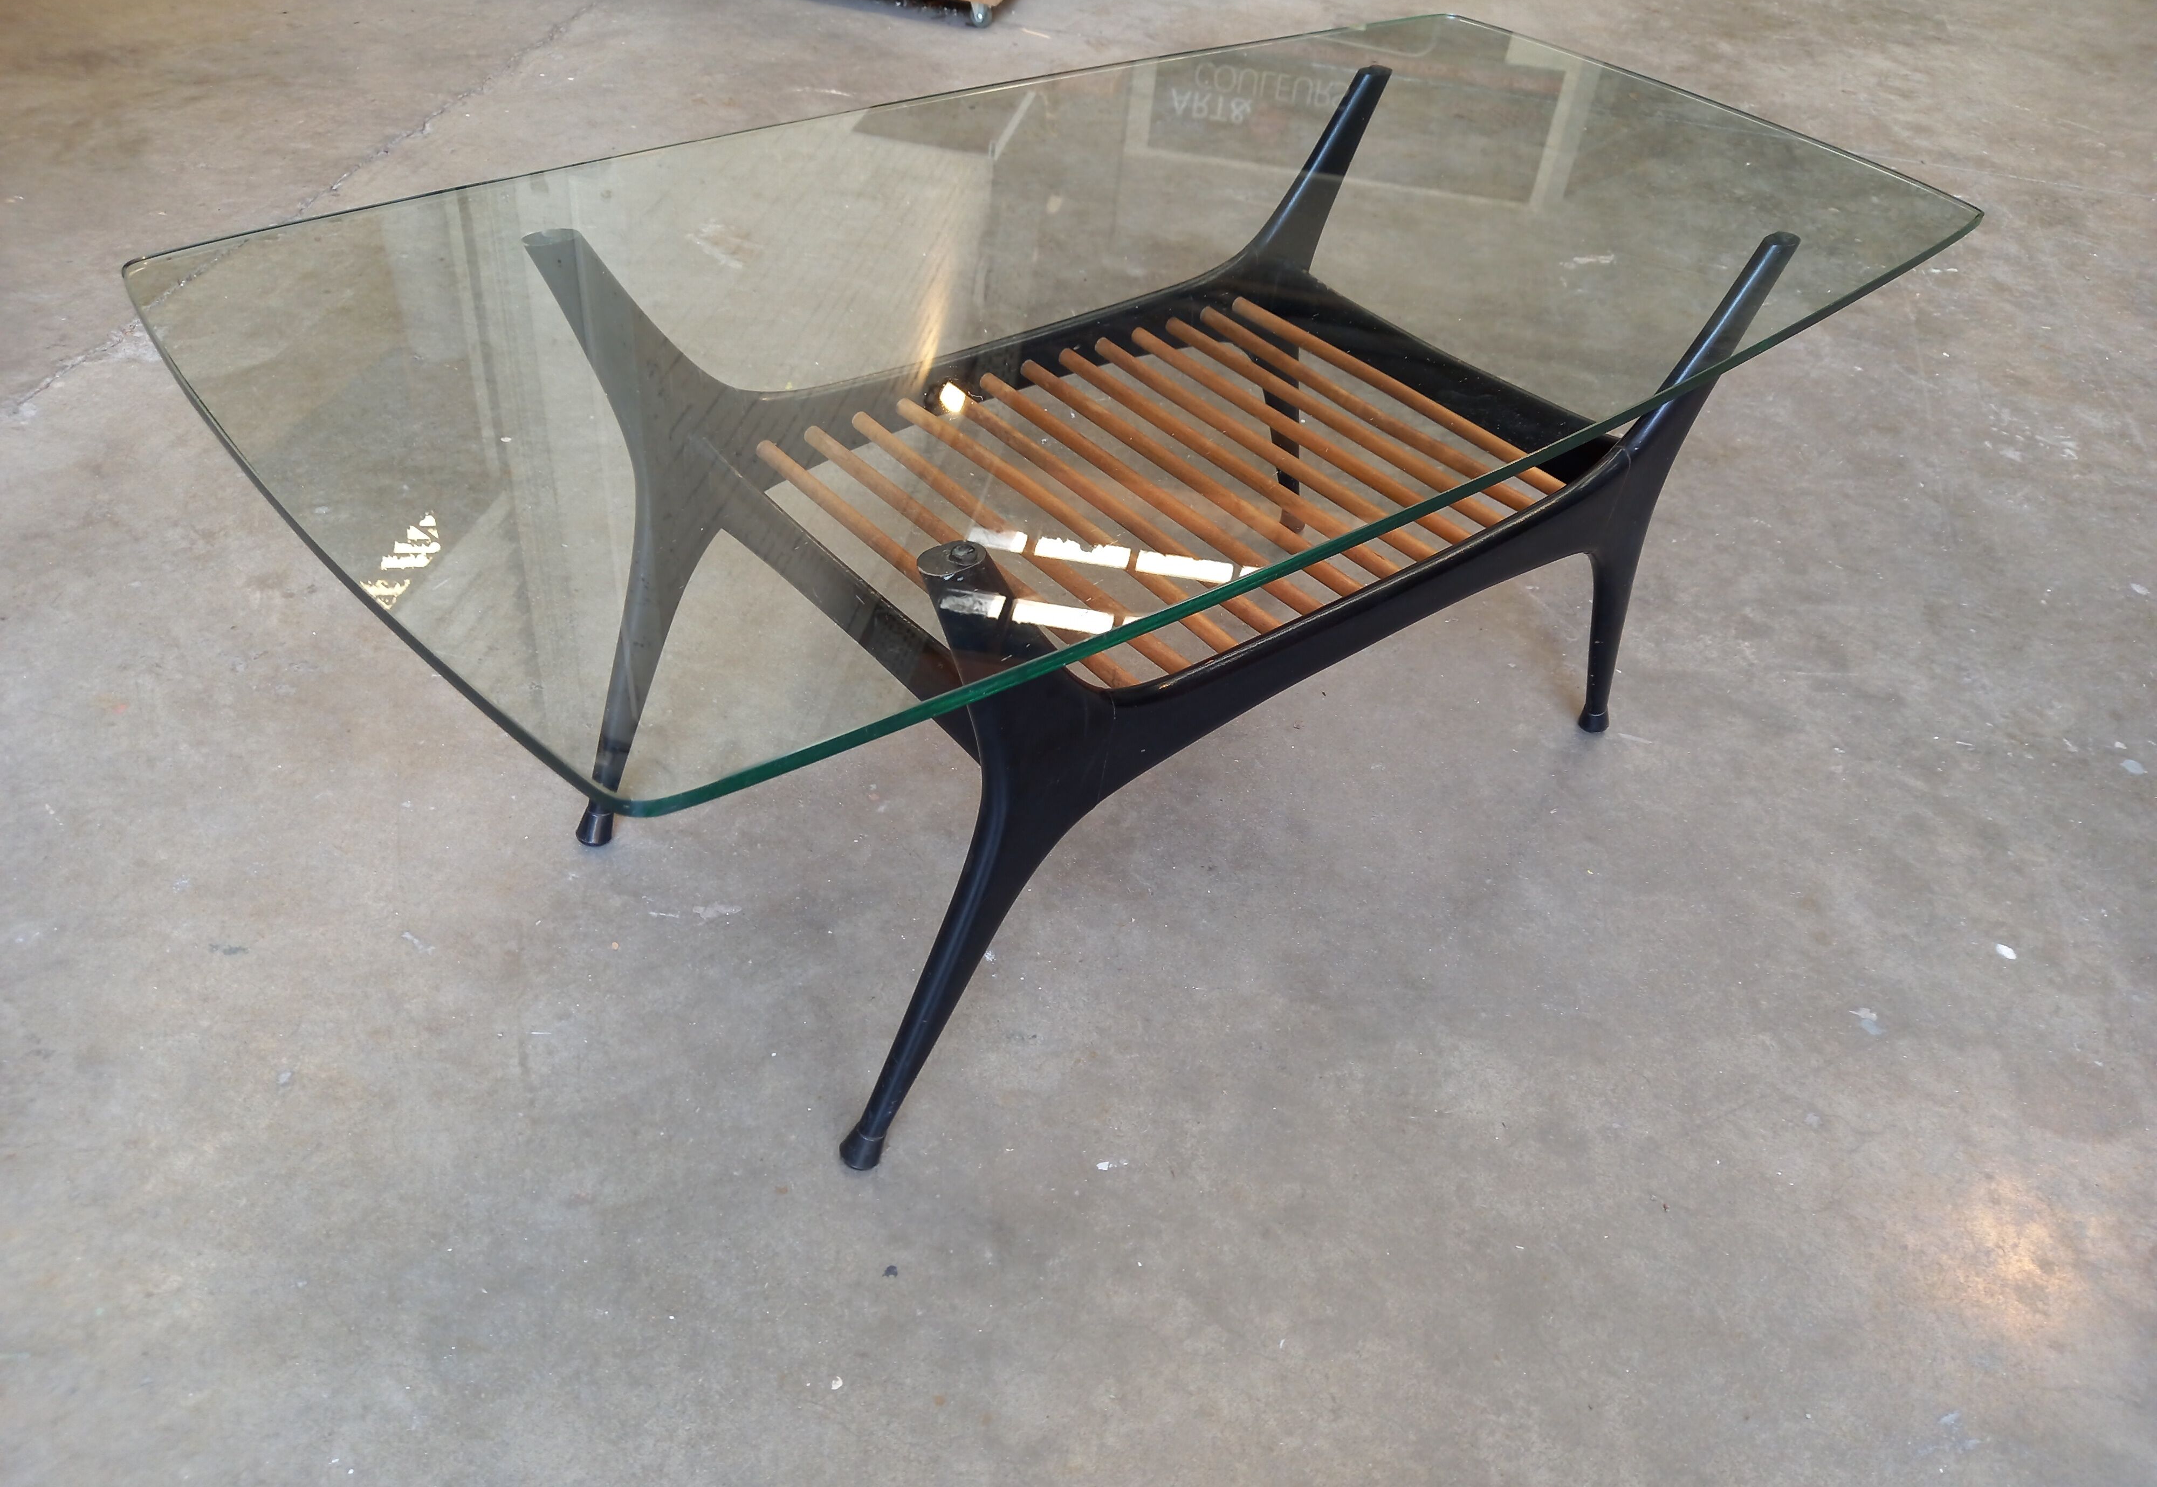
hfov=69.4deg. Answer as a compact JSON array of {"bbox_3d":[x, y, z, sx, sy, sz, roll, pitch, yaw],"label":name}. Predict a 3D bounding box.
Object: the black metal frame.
[{"bbox_3d":[0.073,-0.155,1.172,0.832,0.469,0.420,-26,51,-33],"label":"black metal frame"}]

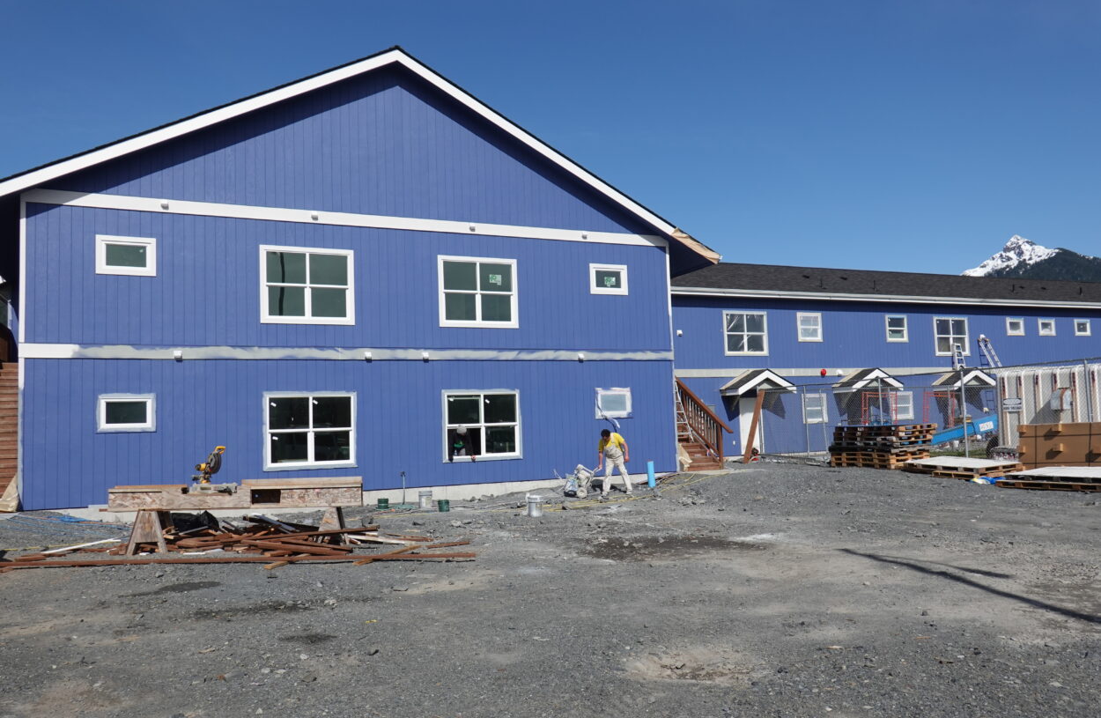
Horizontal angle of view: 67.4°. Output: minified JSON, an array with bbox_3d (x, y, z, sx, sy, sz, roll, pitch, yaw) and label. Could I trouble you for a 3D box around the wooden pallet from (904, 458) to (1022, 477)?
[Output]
[{"bbox_3d":[9.807,2.606,19.742,1.220,0.250,2.440,0,-4,-17],"label":"wooden pallet"}]

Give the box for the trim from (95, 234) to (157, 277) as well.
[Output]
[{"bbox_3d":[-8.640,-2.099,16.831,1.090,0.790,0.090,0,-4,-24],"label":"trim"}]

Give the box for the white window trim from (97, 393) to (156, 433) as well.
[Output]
[{"bbox_3d":[-8.539,1.091,16.641,1.090,0.790,0.090,0,-4,-24],"label":"white window trim"}]

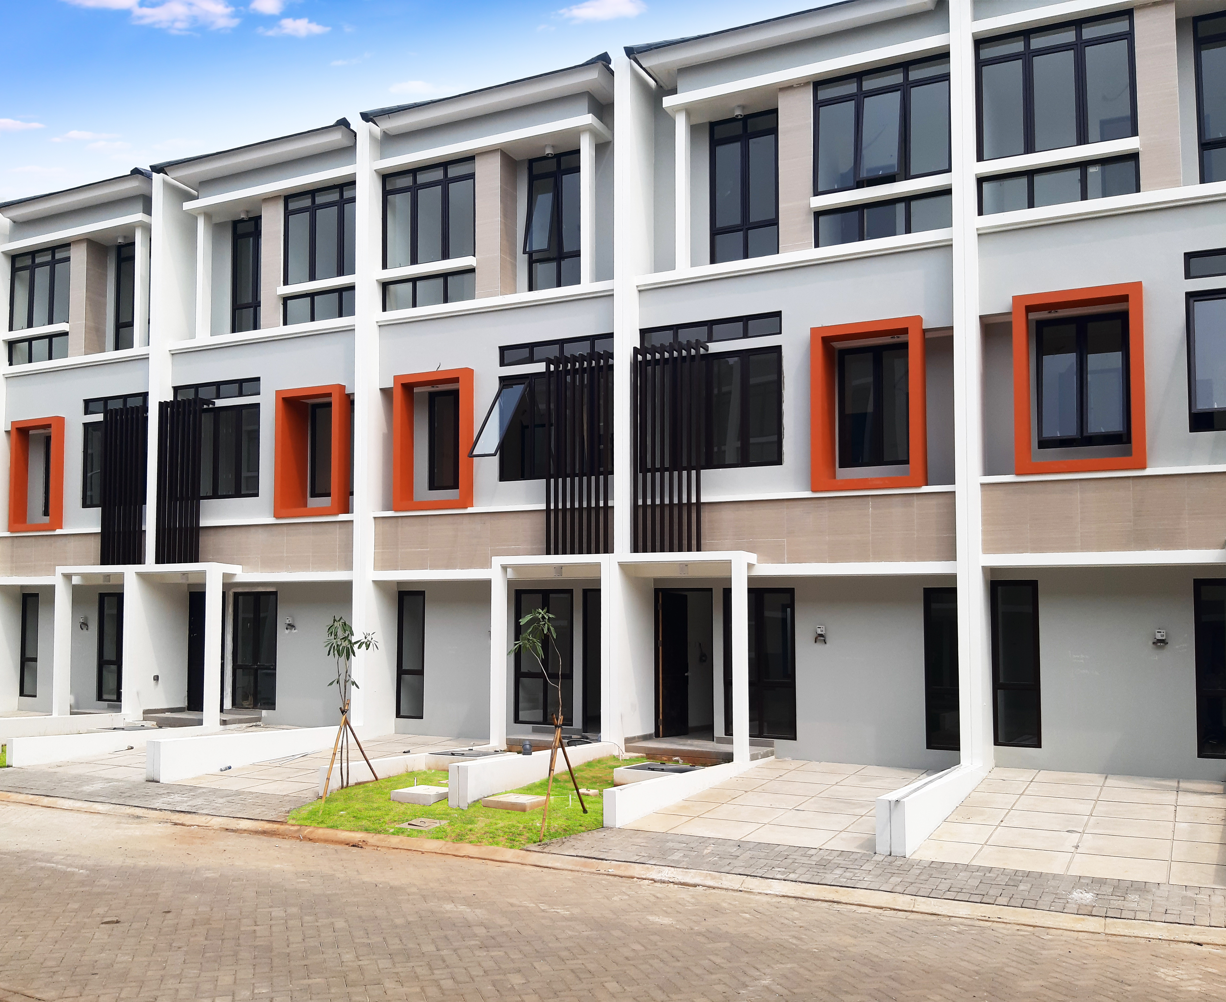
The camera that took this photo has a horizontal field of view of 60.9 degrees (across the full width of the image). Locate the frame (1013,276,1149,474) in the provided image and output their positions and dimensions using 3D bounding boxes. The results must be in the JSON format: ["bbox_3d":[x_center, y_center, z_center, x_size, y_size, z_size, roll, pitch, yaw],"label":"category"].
[{"bbox_3d":[5.789,-1.507,12.917,1.450,2.230,0.300,-2,-5,26],"label":"frame"}]

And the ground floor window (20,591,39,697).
[{"bbox_3d":[-12.688,3.130,22.690,0.550,2.250,0.100,-2,-3,25],"label":"ground floor window"}]

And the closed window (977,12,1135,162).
[{"bbox_3d":[5.720,-5.370,13.568,1.889,1.688,0.118,-2,-4,26],"label":"closed window"}]

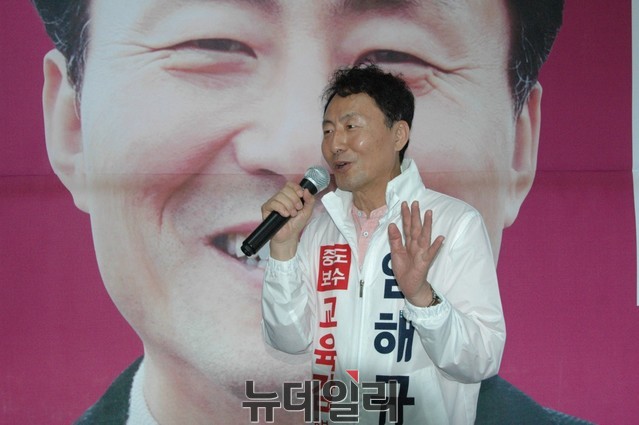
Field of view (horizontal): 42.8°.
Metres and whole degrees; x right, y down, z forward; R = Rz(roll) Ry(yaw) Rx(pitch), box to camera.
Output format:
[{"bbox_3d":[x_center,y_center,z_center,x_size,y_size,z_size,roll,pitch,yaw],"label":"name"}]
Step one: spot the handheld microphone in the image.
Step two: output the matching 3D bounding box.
[{"bbox_3d":[-0.067,-0.004,1.605,0.052,0.237,0.052,44,-12,0],"label":"handheld microphone"}]

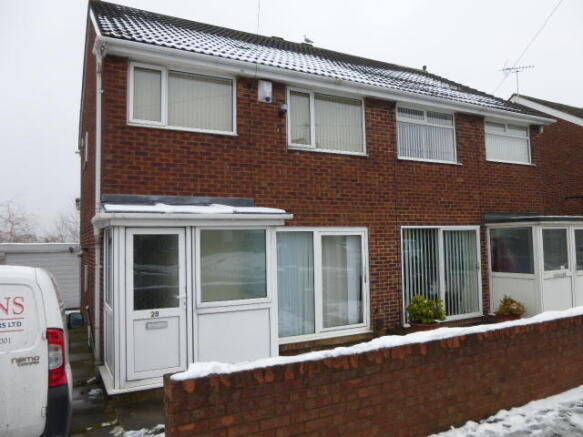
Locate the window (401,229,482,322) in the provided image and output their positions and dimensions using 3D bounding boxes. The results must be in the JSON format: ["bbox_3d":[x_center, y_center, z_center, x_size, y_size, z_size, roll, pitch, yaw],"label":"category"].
[{"bbox_3d":[3.336,1.197,9.569,2.420,2.070,0.100,0,-3,-28],"label":"window"}]

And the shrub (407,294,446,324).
[{"bbox_3d":[2.676,1.804,8.679,0.660,0.550,0.620,-1,-3,0],"label":"shrub"}]

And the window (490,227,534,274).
[{"bbox_3d":[4.881,0.720,9.719,0.030,0.972,1.037,0,-3,-27],"label":"window"}]

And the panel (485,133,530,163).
[{"bbox_3d":[5.367,-1.721,10.831,1.630,0.650,0.050,0,-3,-28],"label":"panel"}]

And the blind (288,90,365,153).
[{"bbox_3d":[0.710,-1.834,8.407,1.752,1.158,0.080,0,-3,-27],"label":"blind"}]

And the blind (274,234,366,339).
[{"bbox_3d":[0.595,1.212,8.308,1.894,1.850,0.090,0,-3,-27],"label":"blind"}]

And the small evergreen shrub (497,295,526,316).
[{"bbox_3d":[4.559,1.803,9.063,0.570,0.460,0.550,0,-3,-28],"label":"small evergreen shrub"}]

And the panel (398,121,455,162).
[{"bbox_3d":[3.001,-1.677,9.588,1.584,0.778,0.030,0,-3,-27],"label":"panel"}]

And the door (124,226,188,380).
[{"bbox_3d":[-1.715,1.075,5.604,0.745,1.870,0.070,0,-3,-28],"label":"door"}]

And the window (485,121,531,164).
[{"bbox_3d":[5.452,-1.891,10.988,1.680,0.950,0.080,0,-3,-28],"label":"window"}]

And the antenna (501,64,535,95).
[{"bbox_3d":[9.189,-5.631,17.800,1.280,1.220,0.400,-2,-3,21],"label":"antenna"}]

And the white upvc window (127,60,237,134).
[{"bbox_3d":[-1.699,-1.904,7.070,1.740,0.985,0.100,0,-3,-28],"label":"white upvc window"}]

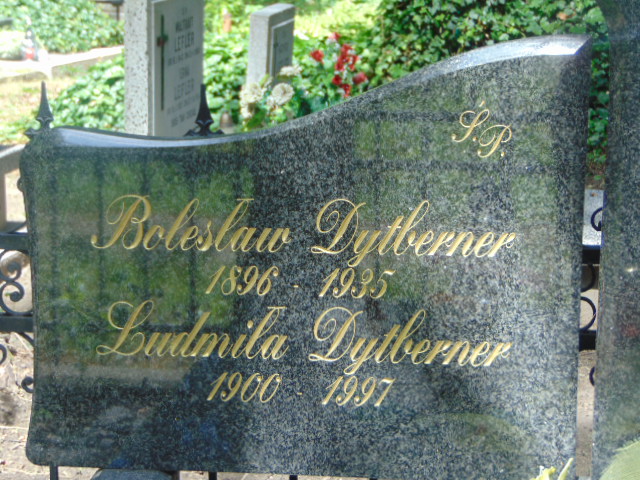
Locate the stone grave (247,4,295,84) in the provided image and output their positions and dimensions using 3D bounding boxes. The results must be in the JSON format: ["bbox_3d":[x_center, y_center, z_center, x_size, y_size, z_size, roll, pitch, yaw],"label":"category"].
[{"bbox_3d":[-0.226,-0.832,9.067,0.090,0.420,0.320,9,17,18],"label":"stone grave"}]

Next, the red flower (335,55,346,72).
[{"bbox_3d":[0.088,-0.760,8.600,0.053,0.076,0.050,0,15,0],"label":"red flower"}]

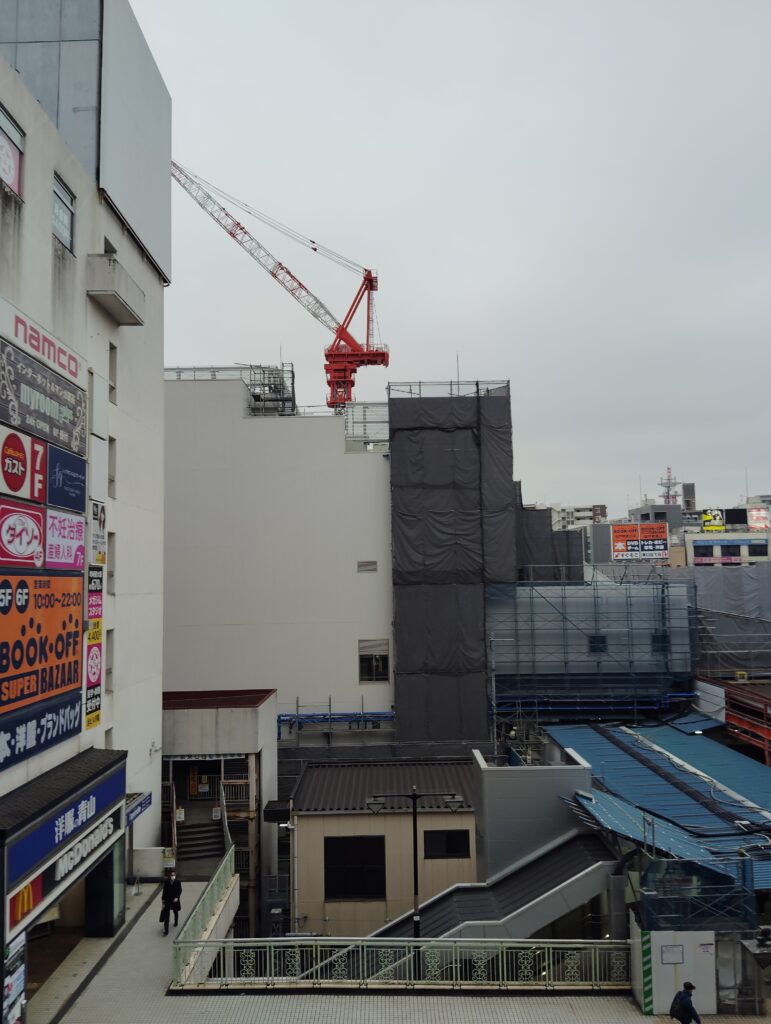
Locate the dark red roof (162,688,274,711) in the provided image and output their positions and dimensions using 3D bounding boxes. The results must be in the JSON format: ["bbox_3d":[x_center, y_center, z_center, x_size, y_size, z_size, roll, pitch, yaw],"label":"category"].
[{"bbox_3d":[-8.084,8.321,36.791,5.900,0.300,5.700,-1,-5,0],"label":"dark red roof"}]

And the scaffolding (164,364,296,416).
[{"bbox_3d":[-9.482,-7.522,50.800,7.771,2.800,3.000,-1,-5,-1],"label":"scaffolding"}]

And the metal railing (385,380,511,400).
[{"bbox_3d":[3.593,-7.113,48.600,7.059,1.050,1.000,-1,-5,0],"label":"metal railing"}]

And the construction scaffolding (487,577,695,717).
[{"bbox_3d":[11.426,7.500,46.800,11.400,7.549,1.600,-1,-5,0],"label":"construction scaffolding"}]

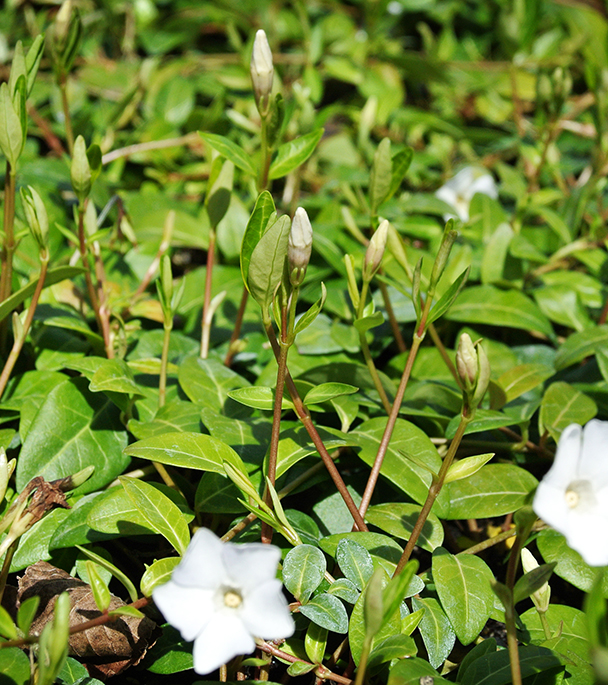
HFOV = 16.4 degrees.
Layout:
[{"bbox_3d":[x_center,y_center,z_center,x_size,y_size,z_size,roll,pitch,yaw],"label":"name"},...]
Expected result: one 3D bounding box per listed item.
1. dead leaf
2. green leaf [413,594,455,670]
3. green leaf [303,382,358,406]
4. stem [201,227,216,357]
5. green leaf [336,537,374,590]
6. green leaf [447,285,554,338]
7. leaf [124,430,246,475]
[{"bbox_3d":[-0.047,0.060,0.460,0.030,0.017,0.024,0,15,0],"label":"dead leaf"},{"bbox_3d":[0.027,0.060,0.435,0.007,0.003,0.018,-14,51,-4],"label":"green leaf"},{"bbox_3d":[0.006,0.012,0.500,0.014,0.003,0.007,-15,36,-13],"label":"green leaf"},{"bbox_3d":[-0.028,-0.014,0.615,0.002,0.041,0.002,4,14,-1],"label":"stem"},{"bbox_3d":[0.011,0.050,0.470,0.008,0.003,0.013,-17,62,-11],"label":"green leaf"},{"bbox_3d":[0.059,-0.009,0.629,0.033,0.006,0.015,7,41,8],"label":"green leaf"},{"bbox_3d":[-0.031,0.028,0.545,0.032,0.005,0.015,11,35,6],"label":"leaf"}]

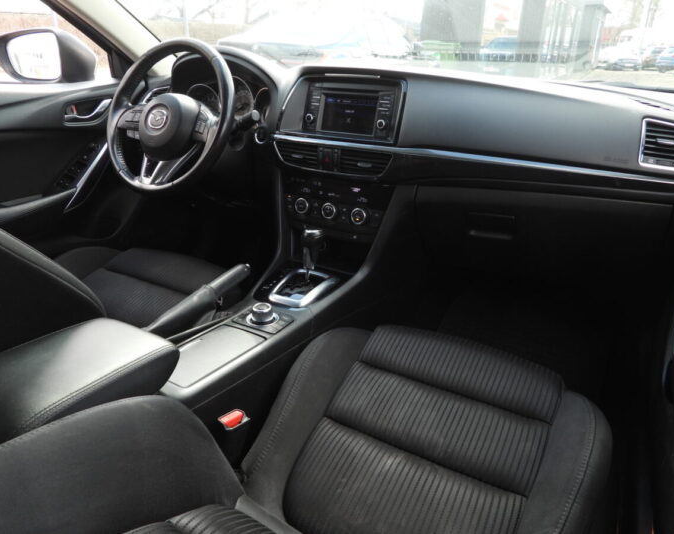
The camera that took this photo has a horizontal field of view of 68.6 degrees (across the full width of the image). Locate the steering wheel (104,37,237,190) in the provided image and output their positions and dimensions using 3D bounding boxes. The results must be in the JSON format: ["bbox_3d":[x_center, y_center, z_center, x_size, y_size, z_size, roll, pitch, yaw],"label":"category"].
[{"bbox_3d":[-0.398,-0.358,1.158,0.370,0.370,0.110,12,-1,25],"label":"steering wheel"}]

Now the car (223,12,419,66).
[{"bbox_3d":[0.002,-3.524,8.504,1.820,1.620,4.500,12,27,25],"label":"car"}]

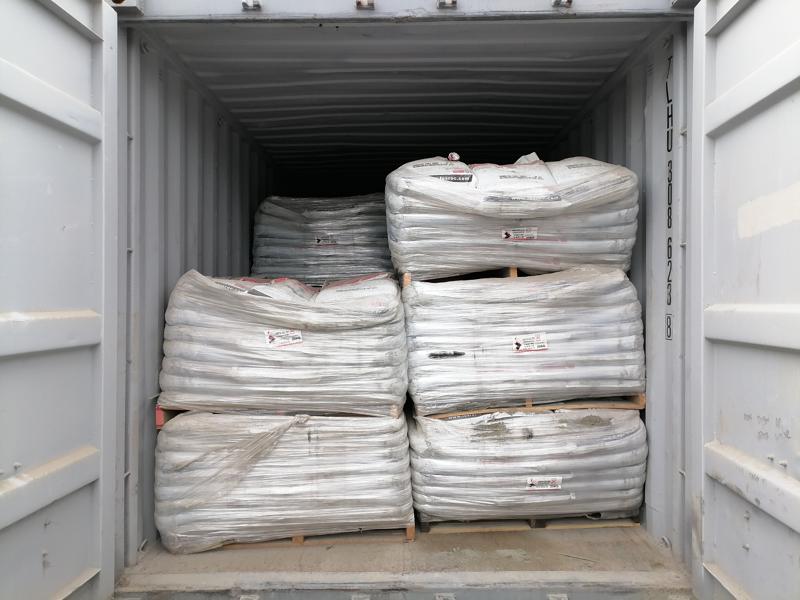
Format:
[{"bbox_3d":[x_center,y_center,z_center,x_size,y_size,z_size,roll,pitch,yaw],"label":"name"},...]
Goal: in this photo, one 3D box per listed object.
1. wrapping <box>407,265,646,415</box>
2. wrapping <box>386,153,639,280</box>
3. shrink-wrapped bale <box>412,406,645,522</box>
[{"bbox_3d":[0.590,0.178,3.450,1.150,0.630,1.200,-2,0,-2],"label":"wrapping"},{"bbox_3d":[0.540,-0.420,3.460,1.200,0.650,1.200,-1,0,0],"label":"wrapping"},{"bbox_3d":[0.605,0.790,3.440,1.150,0.540,1.200,0,0,-2],"label":"shrink-wrapped bale"}]

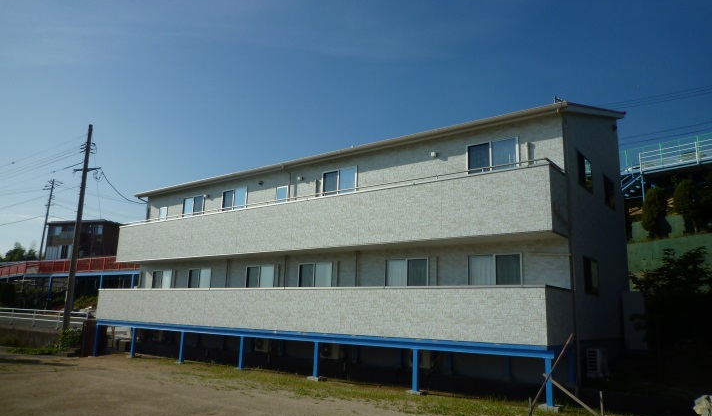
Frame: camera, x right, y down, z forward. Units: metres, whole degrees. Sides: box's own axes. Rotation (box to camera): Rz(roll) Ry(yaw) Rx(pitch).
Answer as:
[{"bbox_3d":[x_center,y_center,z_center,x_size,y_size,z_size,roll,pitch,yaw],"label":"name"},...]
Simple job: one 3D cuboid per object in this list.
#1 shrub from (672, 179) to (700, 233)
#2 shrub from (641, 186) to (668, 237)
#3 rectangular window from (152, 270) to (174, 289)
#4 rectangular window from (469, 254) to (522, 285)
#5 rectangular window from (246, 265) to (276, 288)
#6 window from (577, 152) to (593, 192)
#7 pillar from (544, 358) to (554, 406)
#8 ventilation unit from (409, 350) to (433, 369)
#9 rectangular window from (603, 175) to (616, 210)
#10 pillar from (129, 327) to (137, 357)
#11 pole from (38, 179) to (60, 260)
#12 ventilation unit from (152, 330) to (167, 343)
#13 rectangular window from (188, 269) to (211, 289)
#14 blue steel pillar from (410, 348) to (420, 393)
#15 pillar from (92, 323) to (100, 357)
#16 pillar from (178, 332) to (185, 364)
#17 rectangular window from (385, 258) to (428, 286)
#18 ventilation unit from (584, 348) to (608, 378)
[{"bbox_3d":[13.600,-0.069,21.161,1.200,2.247,1.200,-7,-14,37],"label":"shrub"},{"bbox_3d":[13.352,0.159,23.000,1.100,2.370,1.050,-7,-14,37],"label":"shrub"},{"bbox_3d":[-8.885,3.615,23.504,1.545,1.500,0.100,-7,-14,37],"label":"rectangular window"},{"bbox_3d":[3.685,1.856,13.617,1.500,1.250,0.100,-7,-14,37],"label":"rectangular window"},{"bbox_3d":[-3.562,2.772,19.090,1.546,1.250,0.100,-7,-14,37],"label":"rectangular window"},{"bbox_3d":[6.543,-0.997,14.682,0.100,0.980,1.550,-7,-14,37],"label":"window"},{"bbox_3d":[3.995,3.600,10.604,0.130,0.946,0.130,-7,-14,37],"label":"pillar"},{"bbox_3d":[1.804,4.055,13.984,0.680,0.560,0.280,-7,-15,37],"label":"ventilation unit"},{"bbox_3d":[8.535,-0.462,17.241,0.100,0.948,1.479,-7,-14,37],"label":"rectangular window"},{"bbox_3d":[-8.846,5.383,20.555,0.130,1.131,0.130,-7,-14,37],"label":"pillar"},{"bbox_3d":[-34.161,1.847,56.750,1.800,10.300,0.600,-7,-14,37],"label":"pole"},{"bbox_3d":[-8.183,5.282,21.591,0.680,0.560,0.280,-7,-15,37],"label":"ventilation unit"},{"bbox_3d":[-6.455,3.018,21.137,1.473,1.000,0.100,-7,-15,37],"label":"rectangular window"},{"bbox_3d":[1.508,3.997,12.698,0.130,0.985,0.130,-7,-14,37],"label":"blue steel pillar"},{"bbox_3d":[-11.106,5.682,21.972,0.130,1.266,0.130,-7,-14,37],"label":"pillar"},{"bbox_3d":[-6.056,4.850,17.975,0.110,1.070,0.110,-7,-15,37],"label":"pillar"},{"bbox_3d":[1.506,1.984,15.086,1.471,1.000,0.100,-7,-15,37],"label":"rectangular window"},{"bbox_3d":[5.923,3.766,12.581,0.290,0.600,0.790,-7,-15,37],"label":"ventilation unit"}]

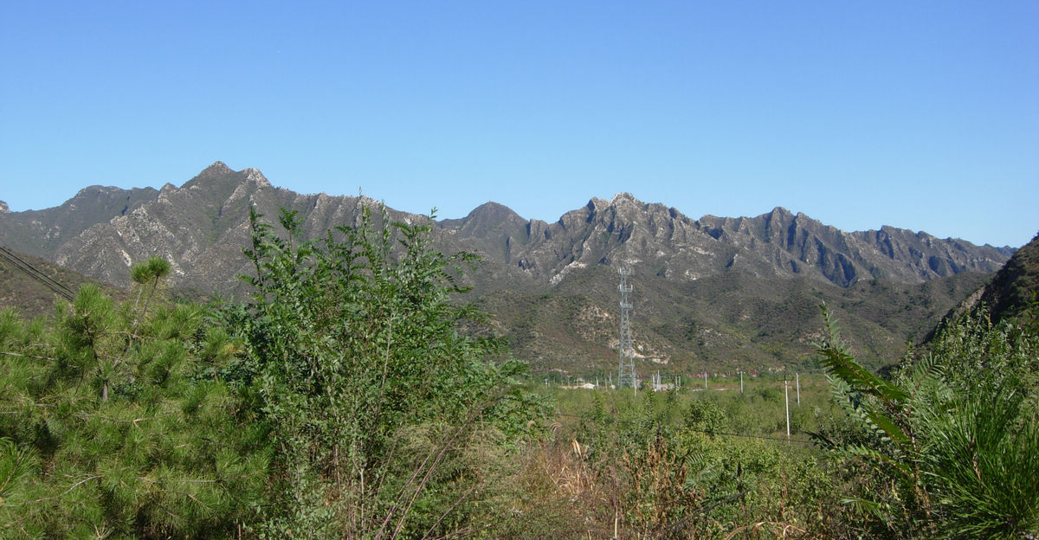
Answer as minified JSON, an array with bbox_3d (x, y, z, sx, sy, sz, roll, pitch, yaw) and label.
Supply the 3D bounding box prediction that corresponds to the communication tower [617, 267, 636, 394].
[{"bbox_3d":[37.940,21.440,384.930,5.800,45.000,5.800,-2,-5,6],"label":"communication tower"}]

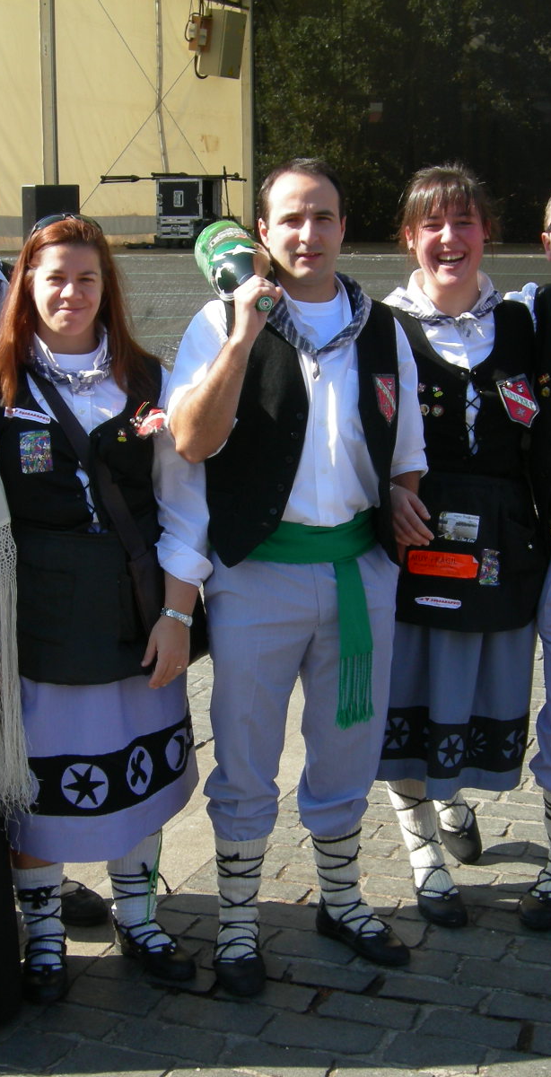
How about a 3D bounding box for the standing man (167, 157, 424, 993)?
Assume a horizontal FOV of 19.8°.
[{"bbox_3d":[0.044,0.076,3.360,0.550,1.720,0.420,-5,12,-23],"label":"standing man"}]

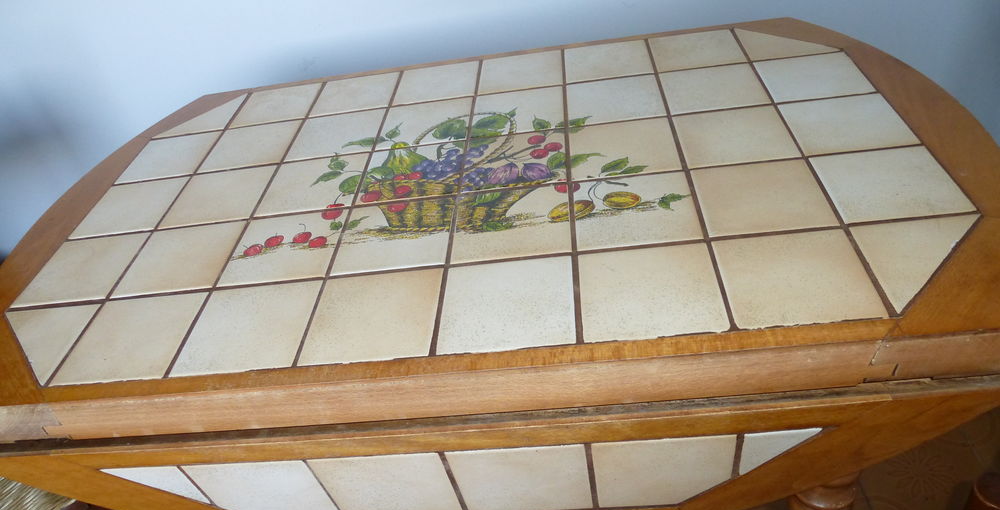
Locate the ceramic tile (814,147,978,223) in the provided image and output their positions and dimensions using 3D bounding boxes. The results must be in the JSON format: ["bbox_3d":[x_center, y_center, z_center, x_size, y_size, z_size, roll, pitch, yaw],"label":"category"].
[{"bbox_3d":[0.324,-0.056,0.582,0.104,0.009,0.104,-6,38,8],"label":"ceramic tile"}]

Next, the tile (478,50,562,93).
[{"bbox_3d":[0.025,-0.220,0.846,0.099,0.008,0.099,-6,38,8],"label":"tile"}]

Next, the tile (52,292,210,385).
[{"bbox_3d":[-0.305,0.072,0.582,0.101,0.008,0.098,-6,39,8],"label":"tile"}]

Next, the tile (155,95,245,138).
[{"bbox_3d":[-0.392,-0.183,0.922,0.102,0.008,0.100,-6,39,8],"label":"tile"}]

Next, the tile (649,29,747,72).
[{"bbox_3d":[0.237,-0.243,0.839,0.104,0.009,0.104,-6,38,8],"label":"tile"}]

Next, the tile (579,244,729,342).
[{"bbox_3d":[0.112,0.029,0.525,0.101,0.008,0.098,-6,39,8],"label":"tile"}]

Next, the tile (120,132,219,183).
[{"bbox_3d":[-0.398,-0.116,0.845,0.104,0.009,0.104,-6,38,8],"label":"tile"}]

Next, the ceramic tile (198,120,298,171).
[{"bbox_3d":[-0.292,-0.126,0.825,0.102,0.010,0.102,-6,38,8],"label":"ceramic tile"}]

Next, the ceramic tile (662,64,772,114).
[{"bbox_3d":[0.230,-0.178,0.753,0.102,0.010,0.102,-6,38,8],"label":"ceramic tile"}]

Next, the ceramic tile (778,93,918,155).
[{"bbox_3d":[0.325,-0.121,0.657,0.102,0.008,0.100,-6,39,8],"label":"ceramic tile"}]

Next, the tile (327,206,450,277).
[{"bbox_3d":[-0.091,-0.015,0.617,0.099,0.008,0.099,-6,38,8],"label":"tile"}]

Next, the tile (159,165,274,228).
[{"bbox_3d":[-0.297,-0.060,0.742,0.102,0.010,0.102,-6,38,8],"label":"tile"}]

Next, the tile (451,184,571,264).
[{"bbox_3d":[0.012,-0.025,0.616,0.102,0.010,0.102,-6,38,8],"label":"tile"}]

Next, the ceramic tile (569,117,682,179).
[{"bbox_3d":[0.123,-0.103,0.693,0.104,0.009,0.104,-6,38,8],"label":"ceramic tile"}]

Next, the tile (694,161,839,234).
[{"bbox_3d":[0.216,-0.045,0.575,0.099,0.008,0.099,-6,38,8],"label":"tile"}]

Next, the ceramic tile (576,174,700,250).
[{"bbox_3d":[0.114,-0.035,0.589,0.099,0.008,0.099,-6,38,8],"label":"ceramic tile"}]

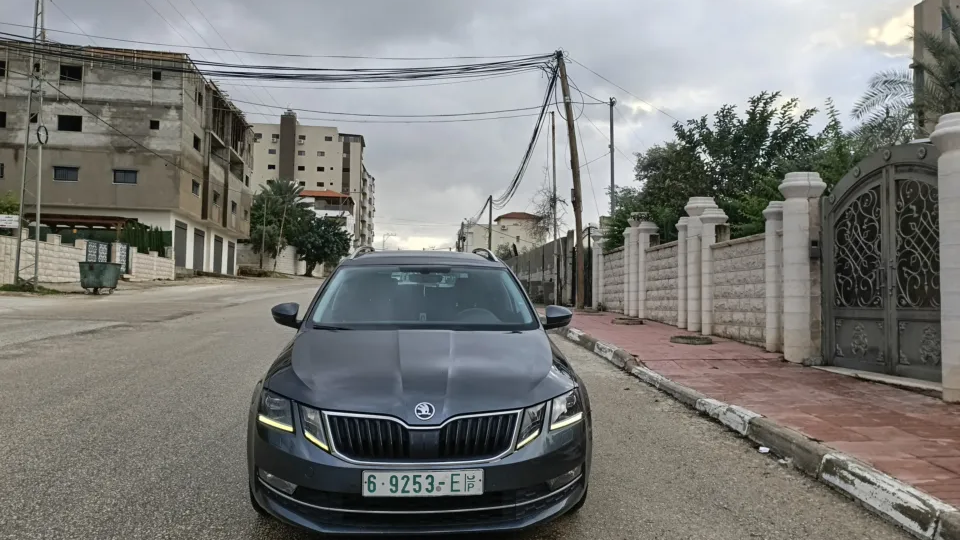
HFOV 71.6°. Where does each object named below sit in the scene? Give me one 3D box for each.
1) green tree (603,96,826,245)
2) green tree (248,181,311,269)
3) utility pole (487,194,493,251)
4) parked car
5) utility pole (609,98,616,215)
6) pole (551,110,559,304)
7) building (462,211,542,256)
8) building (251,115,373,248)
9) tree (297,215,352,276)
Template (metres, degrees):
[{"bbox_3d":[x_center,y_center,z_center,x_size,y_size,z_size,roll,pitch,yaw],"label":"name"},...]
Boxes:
[{"bbox_3d":[4.687,-1.260,13.111,4.300,4.459,4.200,-1,-3,27],"label":"green tree"},{"bbox_3d":[-20.422,-4.681,68.237,6.600,9.477,6.400,1,-3,0],"label":"green tree"},{"bbox_3d":[0.790,-2.759,50.148,0.200,5.901,0.200,1,-3,0],"label":"utility pole"},{"bbox_3d":[-0.422,0.542,5.152,1.840,1.470,4.680,0,1,-5],"label":"parked car"},{"bbox_3d":[4.006,-2.233,20.153,0.130,6.128,0.130,1,-3,0],"label":"utility pole"},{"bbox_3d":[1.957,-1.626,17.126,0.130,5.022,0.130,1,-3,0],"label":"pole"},{"bbox_3d":[2.823,-4.150,86.172,11.000,7.187,11.000,0,-3,6],"label":"building"},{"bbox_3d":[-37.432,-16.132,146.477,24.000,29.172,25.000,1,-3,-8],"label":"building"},{"bbox_3d":[-14.448,-2.247,62.143,5.100,5.713,5.000,1,-3,0],"label":"tree"}]

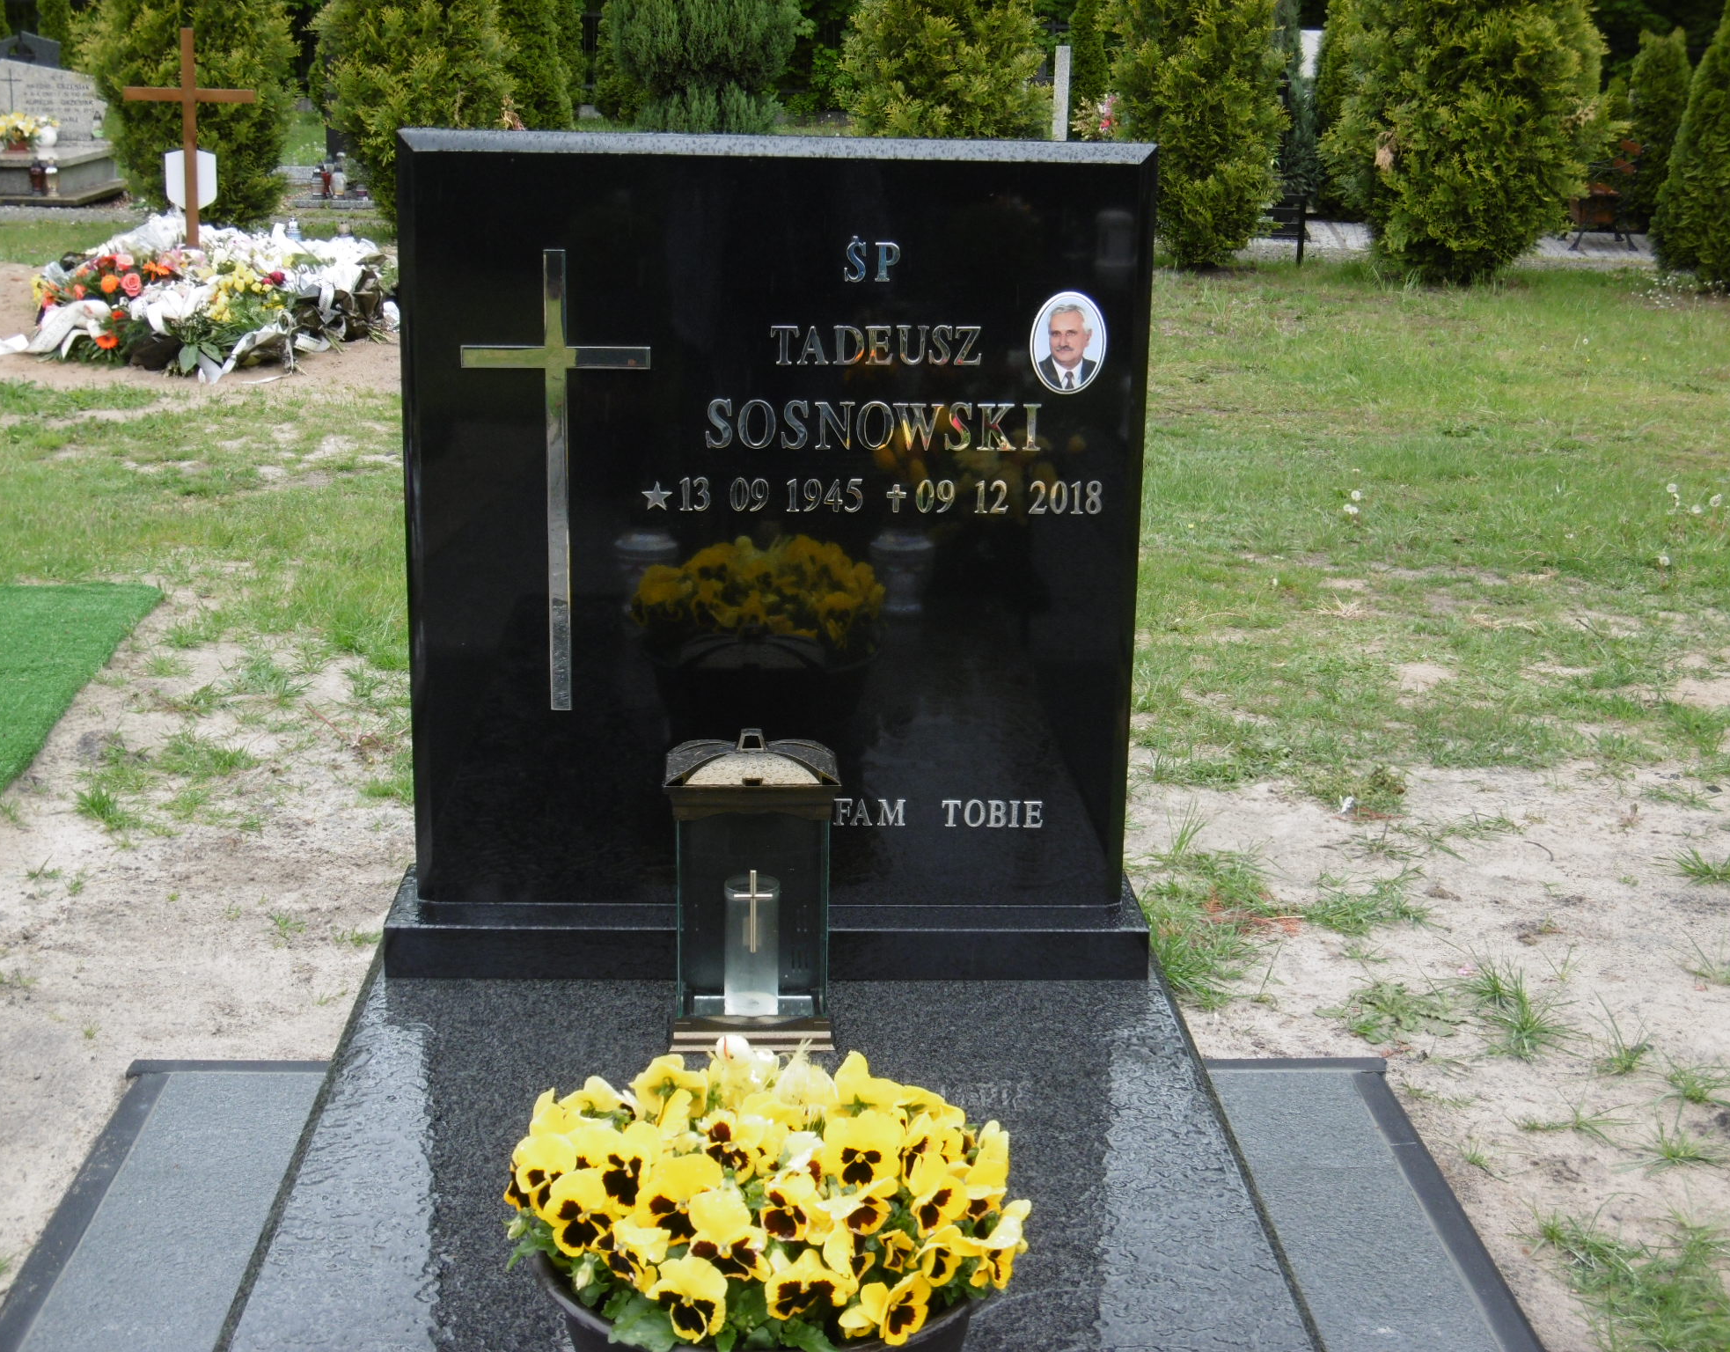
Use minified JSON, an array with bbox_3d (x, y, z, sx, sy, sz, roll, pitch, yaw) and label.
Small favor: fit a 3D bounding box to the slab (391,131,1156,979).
[{"bbox_3d":[-0.099,-0.127,2.850,0.820,0.885,0.209,0,14,-3],"label":"slab"}]

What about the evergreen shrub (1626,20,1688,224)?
[{"bbox_3d":[5.828,-3.991,19.400,0.550,1.470,0.550,1,14,-3],"label":"evergreen shrub"}]

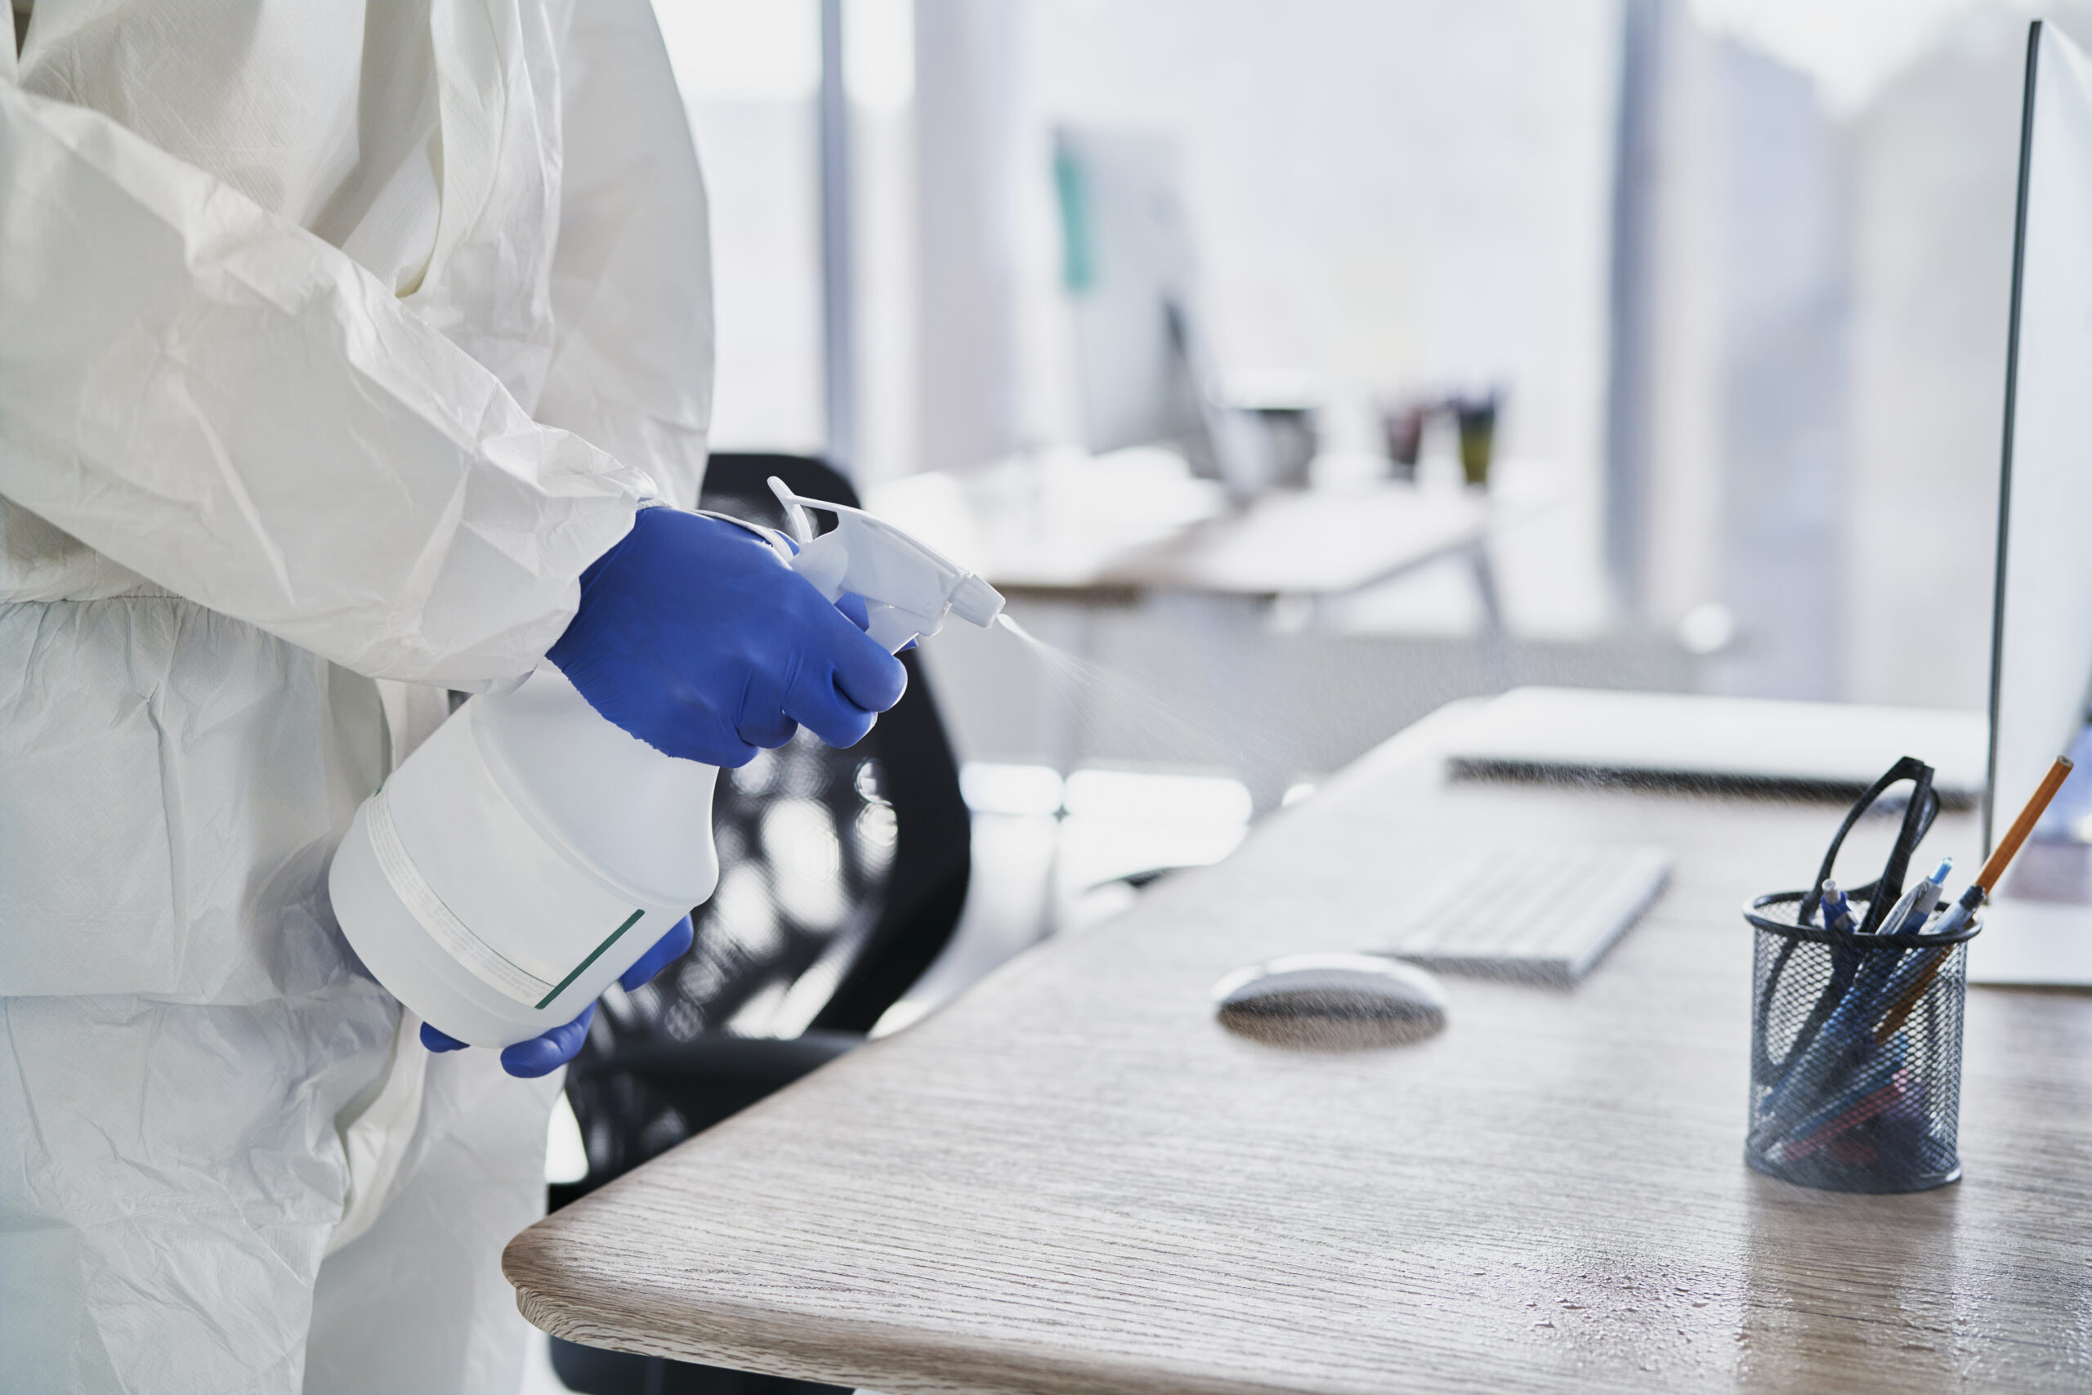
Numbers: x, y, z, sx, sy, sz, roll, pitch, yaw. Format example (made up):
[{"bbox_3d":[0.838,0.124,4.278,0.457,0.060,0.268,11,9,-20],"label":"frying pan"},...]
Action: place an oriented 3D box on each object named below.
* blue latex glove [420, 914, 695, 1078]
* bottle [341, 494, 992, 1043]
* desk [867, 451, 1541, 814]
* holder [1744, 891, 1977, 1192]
[{"bbox_3d":[-0.193,0.102,1.085,0.130,0.085,0.110,0,8,0],"label":"blue latex glove"},{"bbox_3d":[-0.137,0.014,1.028,0.115,0.245,0.108,40,16,-20],"label":"bottle"},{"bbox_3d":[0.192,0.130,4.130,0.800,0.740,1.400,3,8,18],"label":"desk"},{"bbox_3d":[0.321,0.135,1.150,0.092,0.102,0.092,0,8,0],"label":"holder"}]

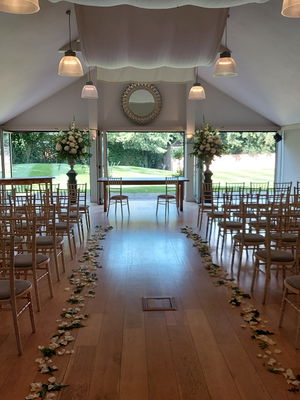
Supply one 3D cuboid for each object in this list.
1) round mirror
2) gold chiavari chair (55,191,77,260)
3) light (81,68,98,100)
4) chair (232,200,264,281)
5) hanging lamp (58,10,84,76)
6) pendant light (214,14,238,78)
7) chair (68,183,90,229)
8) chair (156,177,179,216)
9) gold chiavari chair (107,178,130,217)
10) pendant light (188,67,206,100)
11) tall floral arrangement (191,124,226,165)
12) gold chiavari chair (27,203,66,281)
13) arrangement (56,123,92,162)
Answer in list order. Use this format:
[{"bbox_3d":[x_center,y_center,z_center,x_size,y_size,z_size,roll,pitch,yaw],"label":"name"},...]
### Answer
[{"bbox_3d":[-0.216,-2.671,8.005,1.130,1.130,0.070,-1,11,-3],"label":"round mirror"},{"bbox_3d":[-1.240,0.347,4.095,0.400,0.915,0.420,0,9,-1],"label":"gold chiavari chair"},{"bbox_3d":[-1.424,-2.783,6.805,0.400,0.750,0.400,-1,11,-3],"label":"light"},{"bbox_3d":[1.205,0.446,3.467,0.400,0.915,0.420,0,9,-1],"label":"chair"},{"bbox_3d":[-1.290,-2.529,4.662,0.405,1.000,0.405,0,9,0],"label":"hanging lamp"},{"bbox_3d":[1.235,-2.493,4.686,0.400,0.930,0.400,-1,11,-3],"label":"pendant light"},{"bbox_3d":[-1.330,0.118,5.537,0.400,0.915,0.420,0,9,-1],"label":"chair"},{"bbox_3d":[0.403,-0.068,6.556,0.400,0.925,0.420,-8,13,-38],"label":"chair"},{"bbox_3d":[-0.710,-0.058,6.503,0.400,0.925,0.420,6,12,28],"label":"gold chiavari chair"},{"bbox_3d":[1.137,-2.863,6.938,0.410,0.864,0.410,0,9,0],"label":"pendant light"},{"bbox_3d":[1.569,-1.476,7.714,0.948,1.049,0.872,0,9,0],"label":"tall floral arrangement"},{"bbox_3d":[-1.267,0.496,3.535,0.400,0.925,0.420,0,11,-2],"label":"gold chiavari chair"},{"bbox_3d":[-2.060,-1.528,7.706,0.947,1.047,0.871,0,9,0],"label":"arrangement"}]

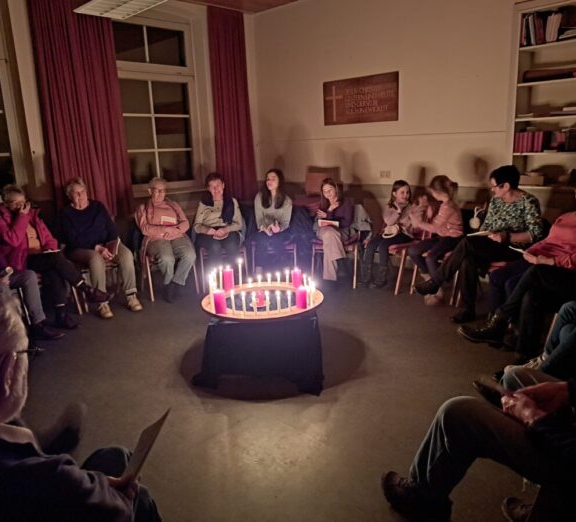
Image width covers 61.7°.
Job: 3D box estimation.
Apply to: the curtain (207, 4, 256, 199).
[{"bbox_3d":[-0.706,-1.922,6.183,0.620,2.340,0.150,-14,18,-42],"label":"curtain"}]

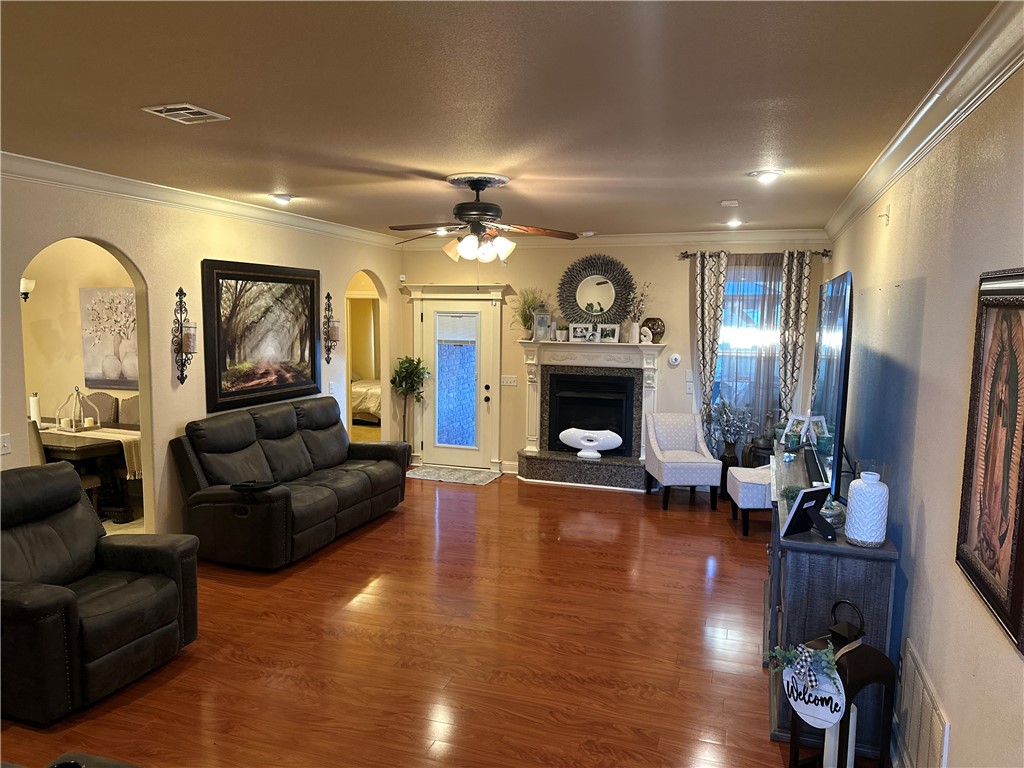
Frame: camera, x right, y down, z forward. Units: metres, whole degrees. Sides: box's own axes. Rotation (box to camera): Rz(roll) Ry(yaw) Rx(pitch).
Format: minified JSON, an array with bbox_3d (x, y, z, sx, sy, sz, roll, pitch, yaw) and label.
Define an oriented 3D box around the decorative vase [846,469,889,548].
[{"bbox_3d":[1.532,0.536,3.054,0.160,0.300,0.160,3,6,19],"label":"decorative vase"}]

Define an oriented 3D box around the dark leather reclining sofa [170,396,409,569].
[{"bbox_3d":[-1.742,0.748,6.142,0.967,1.057,2.024,3,6,19],"label":"dark leather reclining sofa"}]

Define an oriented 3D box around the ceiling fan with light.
[{"bbox_3d":[-0.233,-1.067,4.699,1.310,0.530,1.300,3,6,19],"label":"ceiling fan with light"}]

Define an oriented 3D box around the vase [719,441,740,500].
[{"bbox_3d":[2.270,0.894,7.417,0.200,0.600,0.200,3,6,19],"label":"vase"}]

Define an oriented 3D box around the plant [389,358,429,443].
[{"bbox_3d":[-1.240,0.359,8.508,0.503,1.359,0.493,3,6,19],"label":"plant"}]

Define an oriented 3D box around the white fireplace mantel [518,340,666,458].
[{"bbox_3d":[0.880,0.180,7.967,1.650,1.270,0.230,3,6,19],"label":"white fireplace mantel"}]

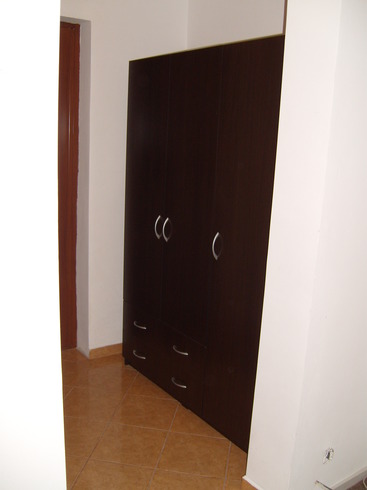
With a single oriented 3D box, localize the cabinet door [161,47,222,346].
[{"bbox_3d":[0.036,-0.247,2.762,0.025,1.576,0.459,-6,15,-35],"label":"cabinet door"}]

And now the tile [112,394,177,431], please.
[{"bbox_3d":[-0.216,0.973,2.879,0.330,0.012,0.330,4,12,8],"label":"tile"}]

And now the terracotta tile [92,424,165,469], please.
[{"bbox_3d":[-0.266,1.039,2.556,0.330,0.012,0.330,4,12,8],"label":"terracotta tile"}]

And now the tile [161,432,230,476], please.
[{"bbox_3d":[0.062,1.064,2.511,0.330,0.012,0.330,4,12,8],"label":"tile"}]

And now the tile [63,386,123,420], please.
[{"bbox_3d":[-0.545,0.948,2.925,0.330,0.012,0.330,4,12,8],"label":"tile"}]

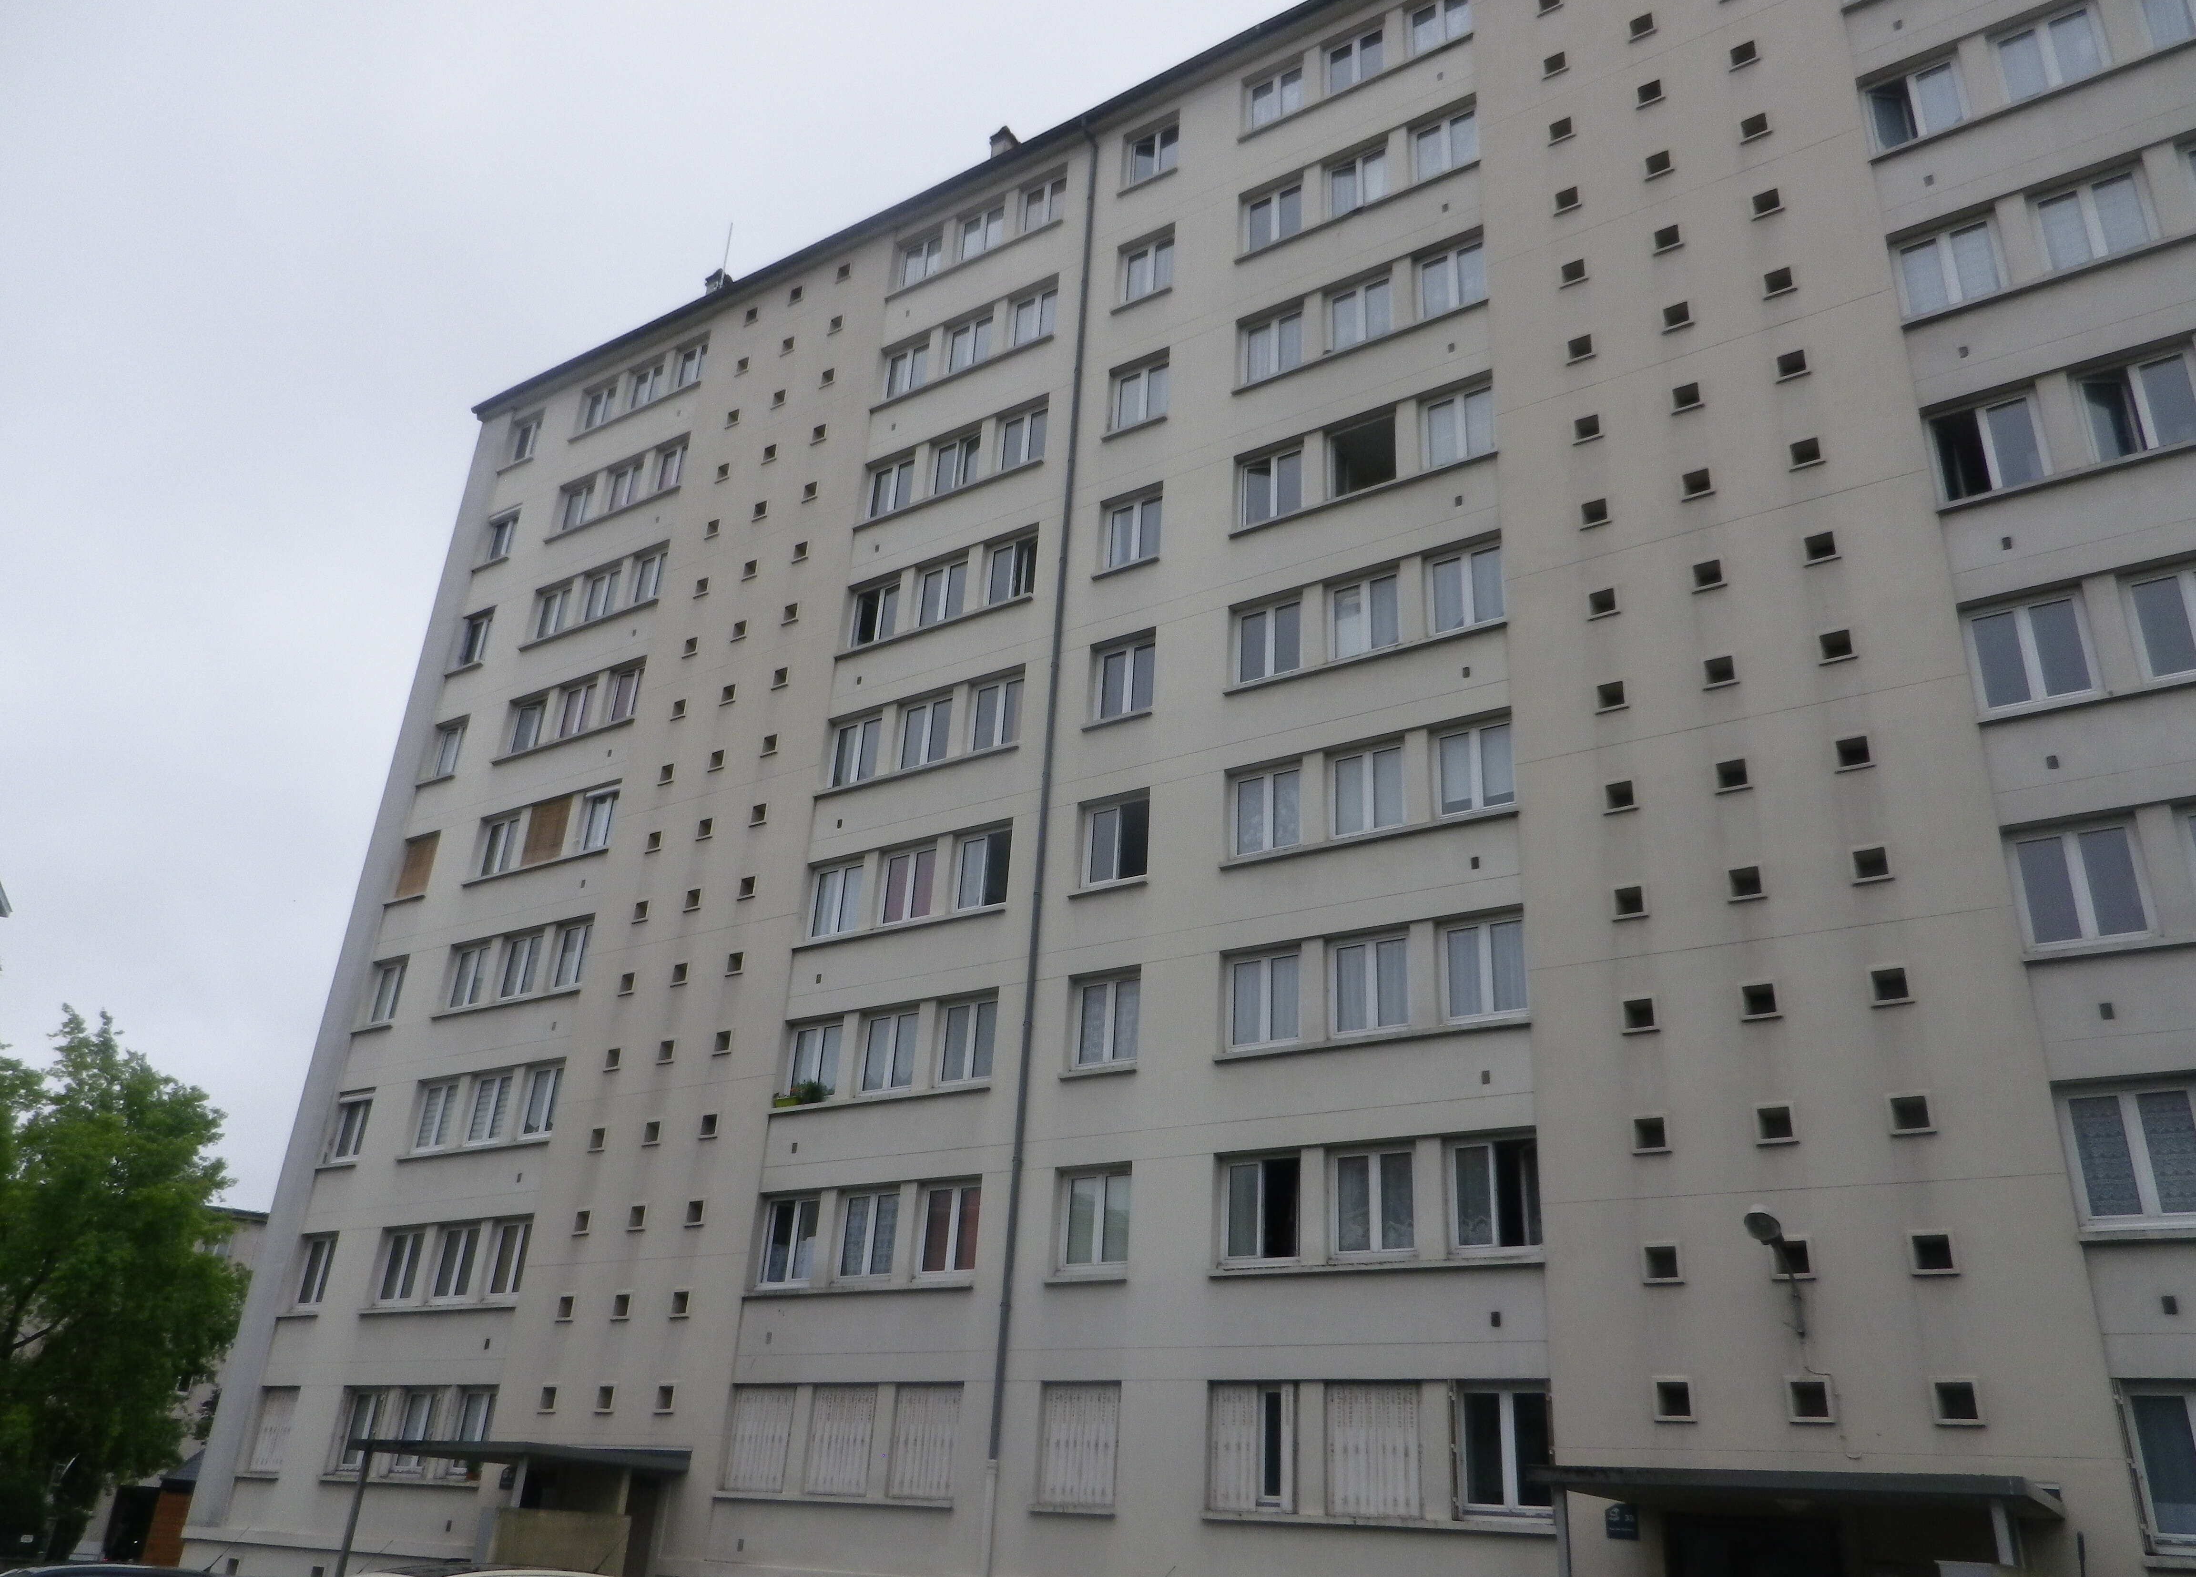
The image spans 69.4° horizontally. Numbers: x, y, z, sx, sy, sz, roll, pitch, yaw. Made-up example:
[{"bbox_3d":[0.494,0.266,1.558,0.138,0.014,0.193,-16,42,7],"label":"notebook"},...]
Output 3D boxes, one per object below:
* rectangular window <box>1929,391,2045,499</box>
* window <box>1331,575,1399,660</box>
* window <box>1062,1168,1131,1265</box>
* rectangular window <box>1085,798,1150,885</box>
[{"bbox_3d":[10.374,-3.966,18.473,1.130,1.240,0.120,-13,-29,31],"label":"rectangular window"},{"bbox_3d":[3.800,-2.448,22.327,1.180,1.251,0.120,-13,-30,31],"label":"window"},{"bbox_3d":[0.039,5.674,20.858,1.200,1.251,0.120,-13,-30,31],"label":"window"},{"bbox_3d":[0.307,0.788,23.547,1.130,1.240,0.120,-13,-29,31],"label":"rectangular window"}]

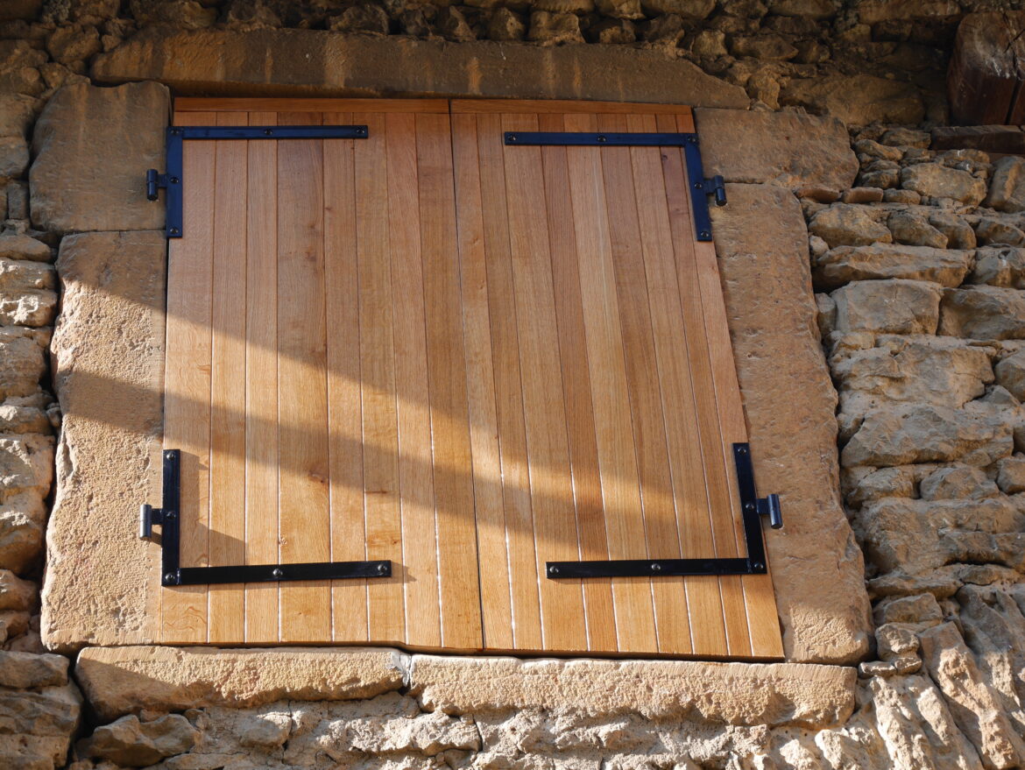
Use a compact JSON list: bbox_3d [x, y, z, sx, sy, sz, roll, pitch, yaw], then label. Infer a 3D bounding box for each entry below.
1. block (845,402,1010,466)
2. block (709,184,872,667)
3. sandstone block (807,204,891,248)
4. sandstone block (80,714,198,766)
[{"bbox_3d":[0.877,0.142,4.102,0.373,0.154,0.140,0,-31,-7],"label":"block"},{"bbox_3d":[0.647,0.098,4.492,0.226,1.292,0.180,-1,-32,-6],"label":"block"},{"bbox_3d":[0.766,-0.331,4.381,0.197,0.122,0.120,0,-31,-7],"label":"sandstone block"},{"bbox_3d":[-0.707,0.699,3.614,0.220,0.099,0.130,0,-31,-7],"label":"sandstone block"}]

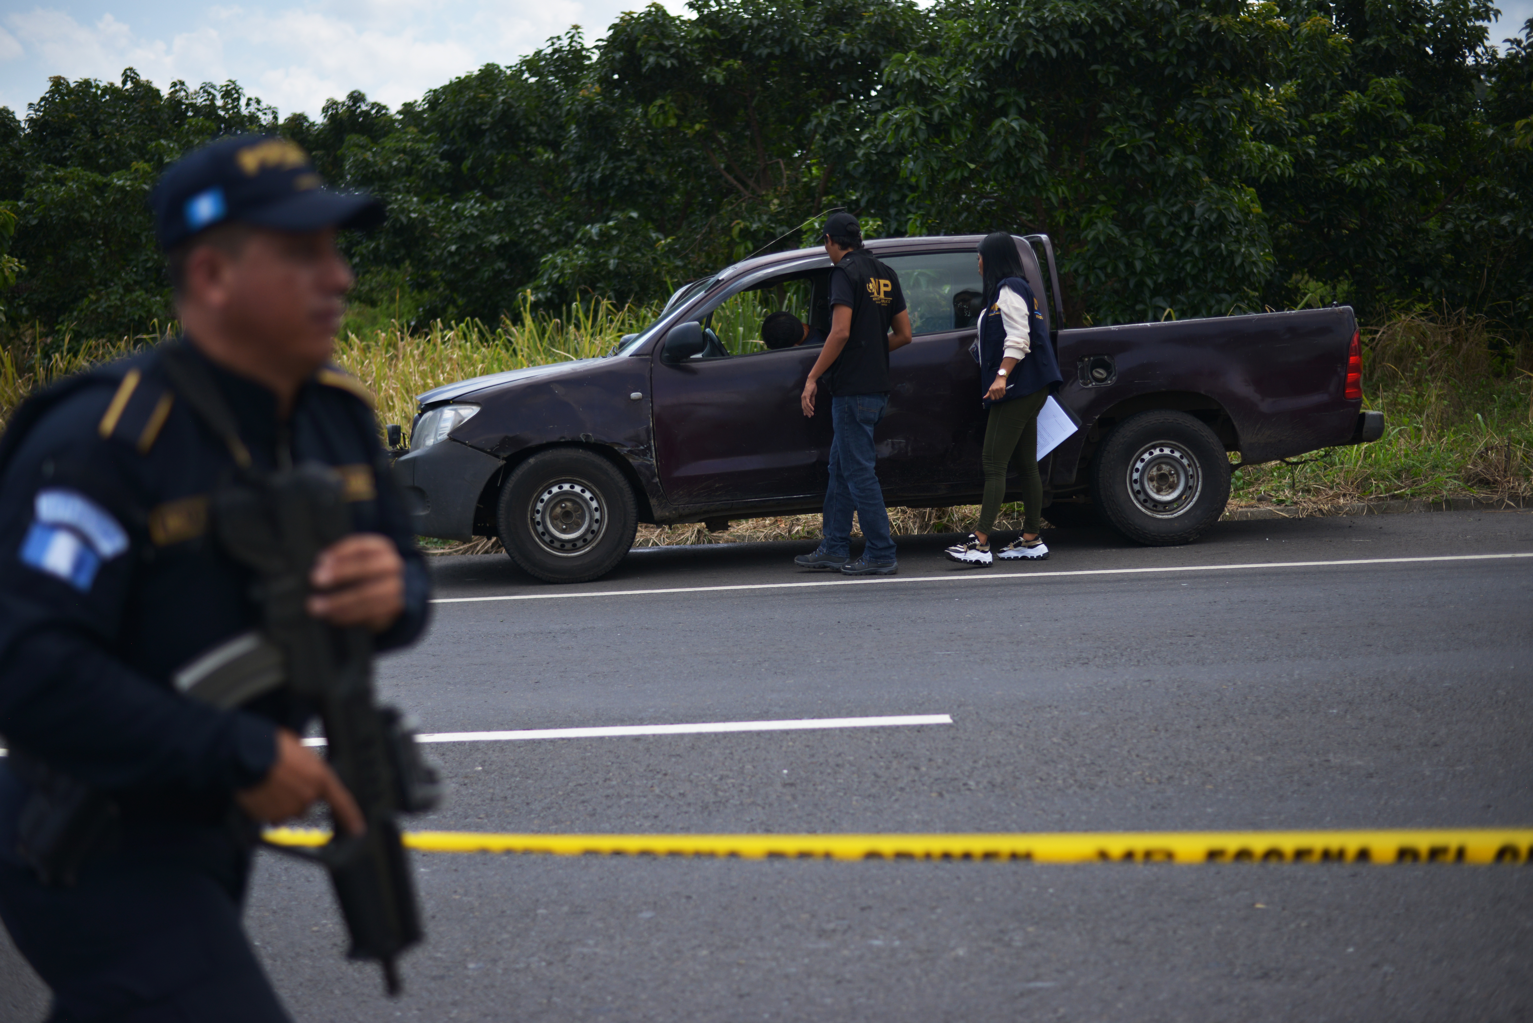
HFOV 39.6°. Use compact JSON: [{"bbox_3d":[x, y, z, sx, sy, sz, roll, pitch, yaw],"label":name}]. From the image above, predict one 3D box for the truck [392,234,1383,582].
[{"bbox_3d":[0.576,-0.637,11.676,5.215,1.700,1.800,-4,4,-7],"label":"truck"}]

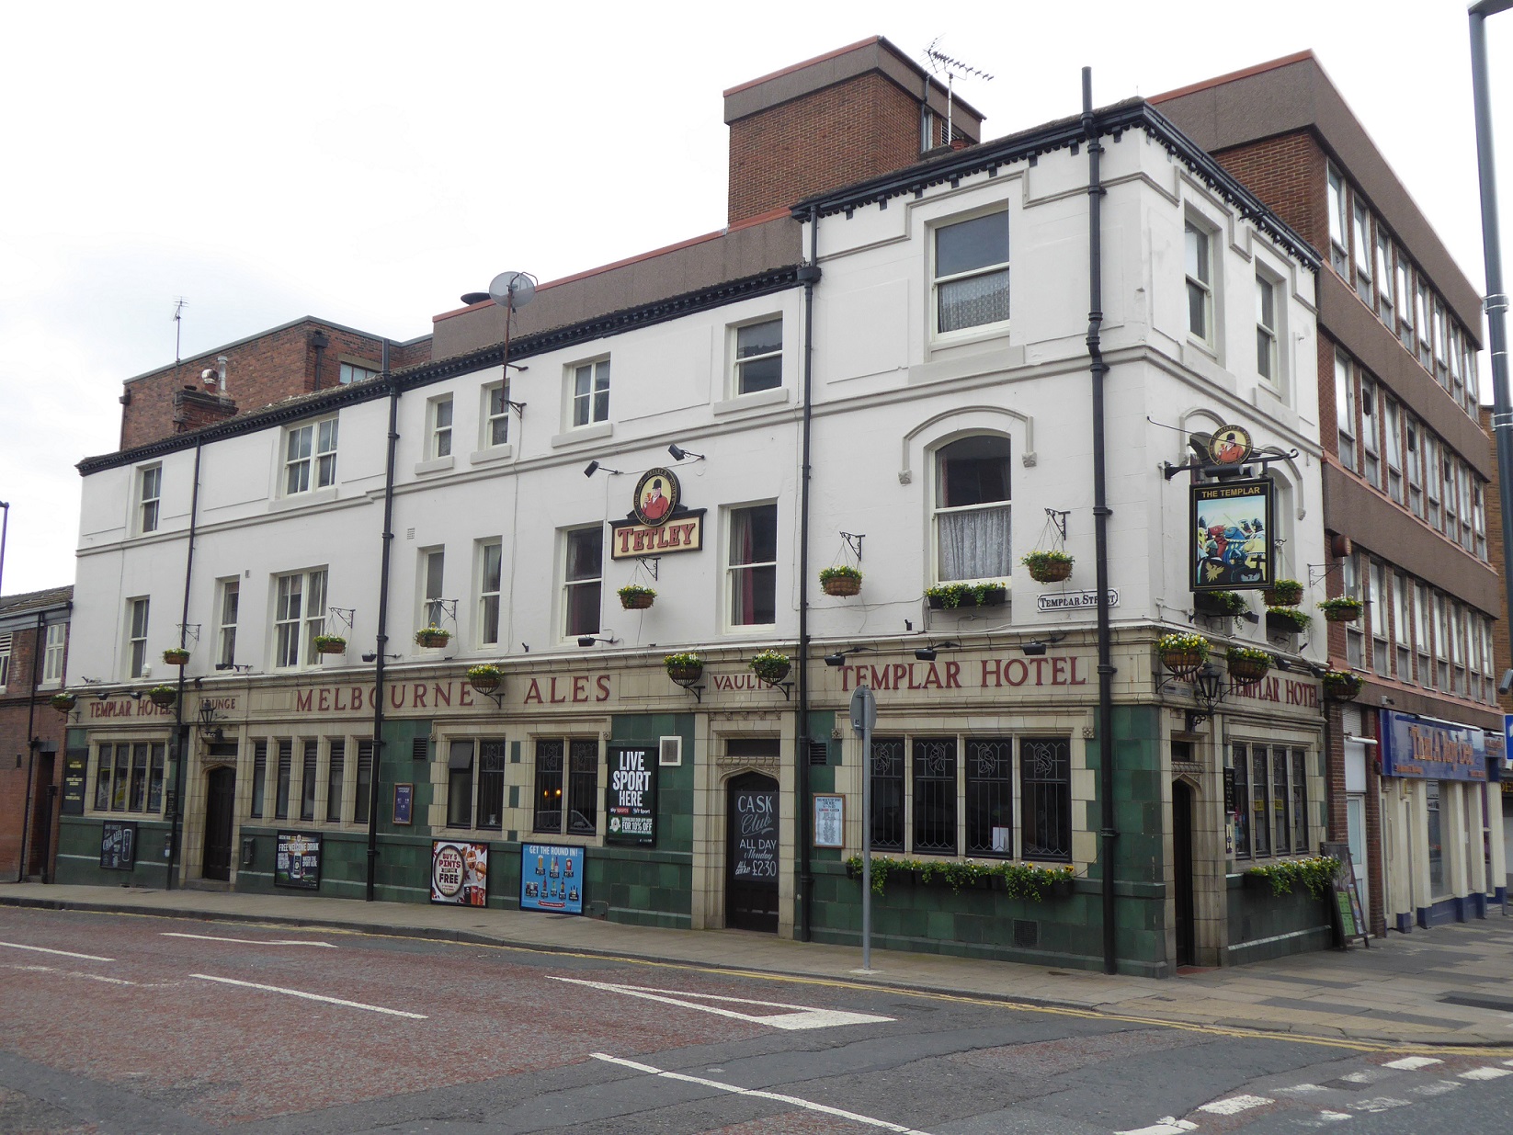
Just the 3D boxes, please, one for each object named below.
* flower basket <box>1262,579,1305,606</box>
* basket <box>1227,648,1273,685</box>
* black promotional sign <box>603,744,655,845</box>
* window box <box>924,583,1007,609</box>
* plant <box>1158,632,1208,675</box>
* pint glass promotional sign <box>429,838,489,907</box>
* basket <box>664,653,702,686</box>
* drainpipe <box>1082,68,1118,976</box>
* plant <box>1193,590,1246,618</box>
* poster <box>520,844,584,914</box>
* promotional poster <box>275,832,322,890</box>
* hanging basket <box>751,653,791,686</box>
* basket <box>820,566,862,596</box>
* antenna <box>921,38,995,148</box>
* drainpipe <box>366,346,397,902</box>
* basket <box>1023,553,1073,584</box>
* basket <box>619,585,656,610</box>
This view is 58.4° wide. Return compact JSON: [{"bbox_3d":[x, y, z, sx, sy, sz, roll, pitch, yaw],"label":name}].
[{"bbox_3d":[6.524,0.316,16.790,0.492,0.338,0.492,-5,-10,39],"label":"flower basket"},{"bbox_3d":[5.820,1.171,15.966,0.511,0.425,0.511,-5,-10,39],"label":"basket"},{"bbox_3d":[-1.732,3.175,18.826,0.940,1.350,0.040,-6,-11,38],"label":"black promotional sign"},{"bbox_3d":[2.486,0.328,16.008,1.030,0.260,0.210,-6,-11,38],"label":"window box"},{"bbox_3d":[4.498,0.916,14.282,0.550,0.450,0.550,-6,-11,40],"label":"plant"},{"bbox_3d":[-4.666,4.837,21.394,1.354,0.978,0.050,-6,-11,38],"label":"pint glass promotional sign"},{"bbox_3d":[-1.001,1.392,18.653,0.521,0.449,0.521,1,-8,0],"label":"basket"},{"bbox_3d":[3.759,-0.748,14.933,0.170,10.142,0.220,-6,-11,38],"label":"drainpipe"},{"bbox_3d":[5.354,0.383,15.780,0.270,0.290,1.120,-6,-11,40],"label":"plant"},{"bbox_3d":[-3.047,4.669,20.357,1.443,1.006,0.050,-6,-10,40],"label":"poster"},{"bbox_3d":[-7.934,5.071,23.474,1.310,0.945,0.040,-6,-11,38],"label":"promotional poster"},{"bbox_3d":[0.189,1.310,17.657,0.532,0.439,0.532,1,-8,0],"label":"hanging basket"},{"bbox_3d":[1.029,0.167,16.613,0.520,0.360,0.520,1,-8,0],"label":"basket"},{"bbox_3d":[3.340,-7.663,22.149,1.501,1.766,0.500,6,-10,-34],"label":"antenna"},{"bbox_3d":[-6.568,0.822,23.702,0.200,9.820,0.380,-6,-10,40],"label":"drainpipe"},{"bbox_3d":[3.207,-0.006,14.915,0.550,0.350,0.550,1,-8,0],"label":"basket"},{"bbox_3d":[-1.639,0.416,18.700,0.510,0.345,0.510,1,-8,0],"label":"basket"}]

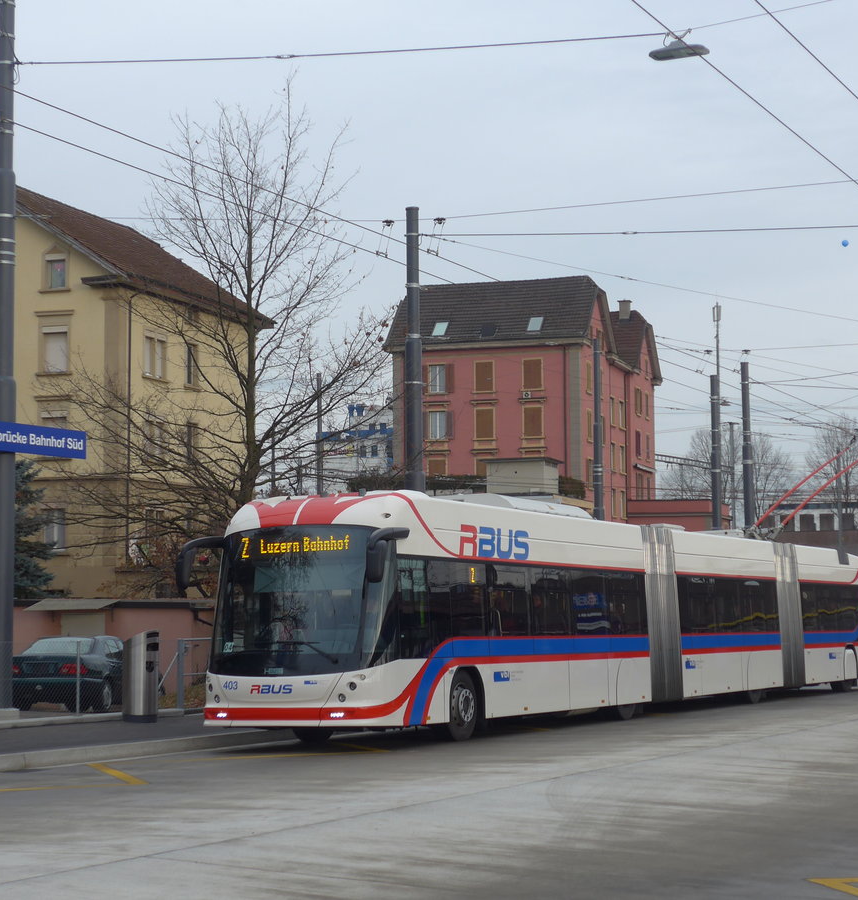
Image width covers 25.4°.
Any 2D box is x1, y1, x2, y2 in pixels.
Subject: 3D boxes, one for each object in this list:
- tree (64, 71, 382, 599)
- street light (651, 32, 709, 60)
[{"bbox_3d":[-4.011,-1.446,39.155,7.500,12.460,7.500,0,-5,0],"label":"tree"},{"bbox_3d":[2.864,-4.619,21.800,0.660,0.260,0.290,-2,-6,26],"label":"street light"}]

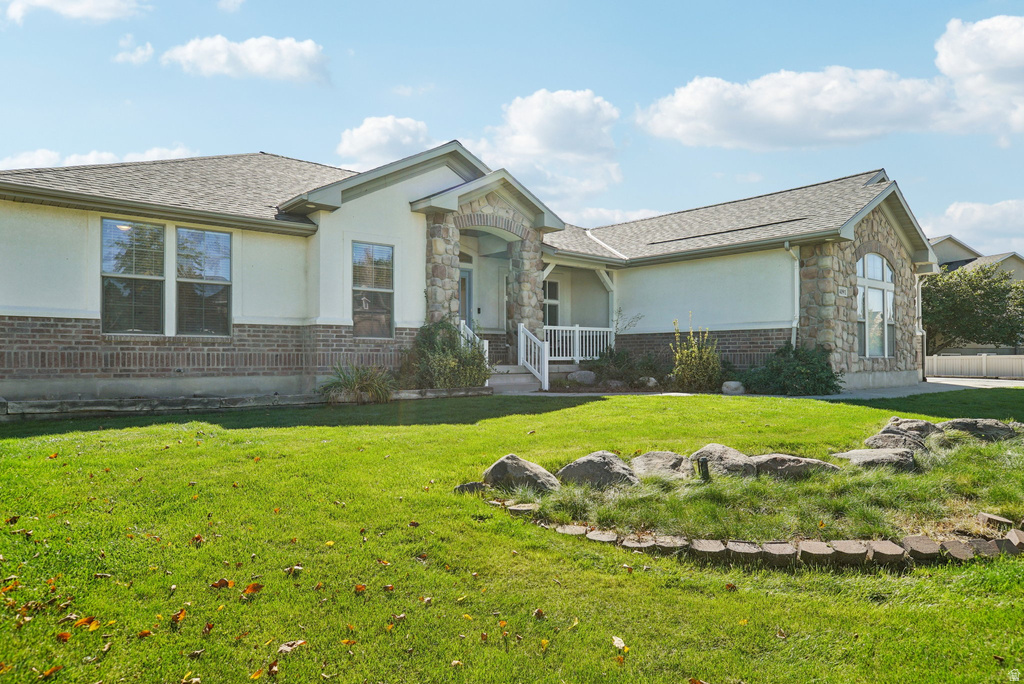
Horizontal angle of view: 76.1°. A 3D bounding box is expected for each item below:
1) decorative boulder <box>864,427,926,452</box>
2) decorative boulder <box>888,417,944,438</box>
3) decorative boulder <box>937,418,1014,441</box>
[{"bbox_3d":[4.804,1.234,8.200,0.700,0.310,0.560,0,-1,17],"label":"decorative boulder"},{"bbox_3d":[5.380,1.156,8.750,0.680,0.300,0.550,0,-1,17],"label":"decorative boulder"},{"bbox_3d":[6.244,1.190,8.800,0.950,0.310,0.620,0,-1,6],"label":"decorative boulder"}]

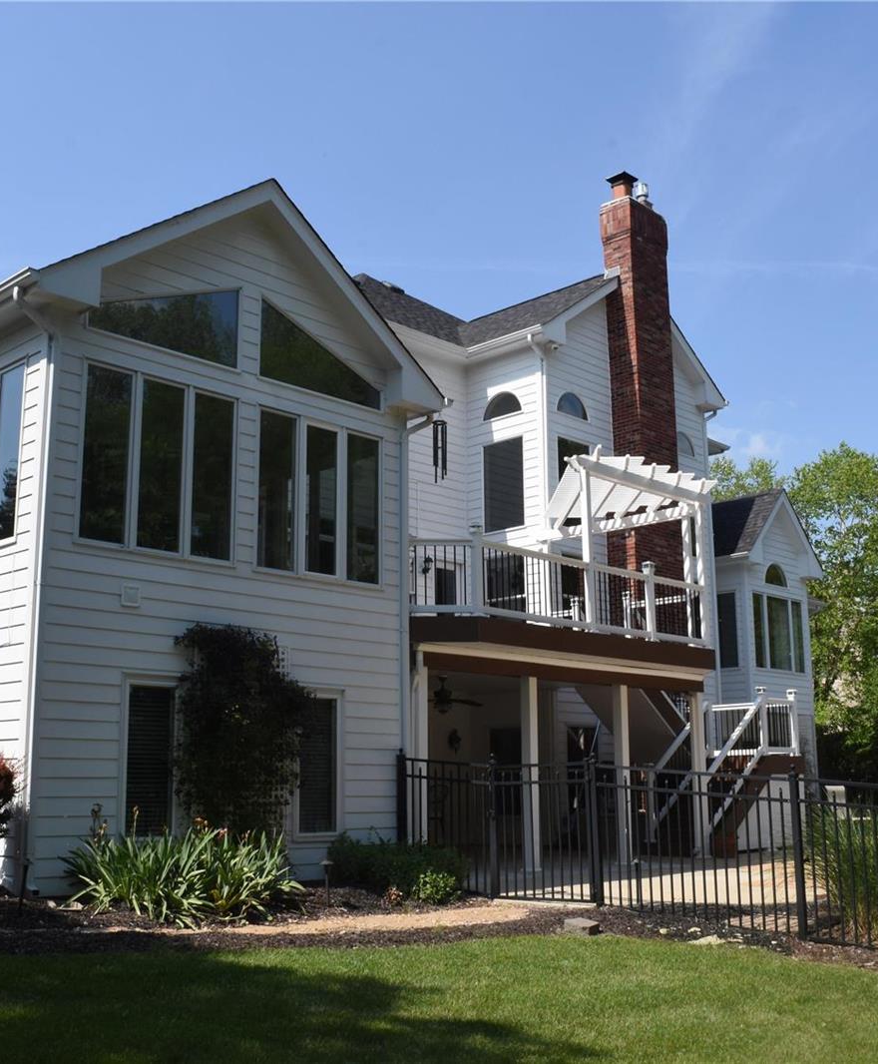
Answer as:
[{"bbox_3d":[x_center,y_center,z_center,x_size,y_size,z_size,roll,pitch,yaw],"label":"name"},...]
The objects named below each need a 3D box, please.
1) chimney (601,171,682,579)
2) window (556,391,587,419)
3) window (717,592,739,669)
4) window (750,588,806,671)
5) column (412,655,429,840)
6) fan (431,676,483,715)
[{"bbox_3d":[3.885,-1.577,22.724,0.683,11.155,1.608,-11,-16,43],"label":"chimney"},{"bbox_3d":[2.435,-2.289,21.776,0.111,0.482,0.945,-11,-16,43],"label":"window"},{"bbox_3d":[6.615,2.305,27.710,0.724,1.749,0.121,-11,-16,43],"label":"window"},{"bbox_3d":[8.084,2.430,28.345,0.121,1.789,2.372,-11,-16,43],"label":"window"},{"bbox_3d":[-0.220,2.731,14.187,0.166,2.593,0.166,-11,-16,43],"label":"column"},{"bbox_3d":[0.065,2.421,17.826,1.306,0.573,1.306,-11,-16,43],"label":"fan"}]

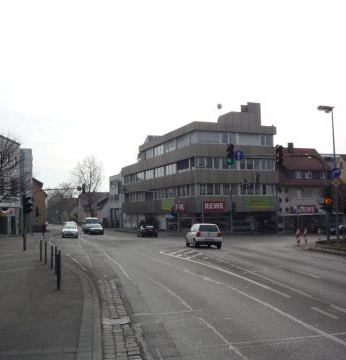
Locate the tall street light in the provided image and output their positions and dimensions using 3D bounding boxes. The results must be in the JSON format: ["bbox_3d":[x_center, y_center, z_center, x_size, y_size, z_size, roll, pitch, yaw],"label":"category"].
[{"bbox_3d":[10.792,-0.481,30.500,1.300,9.100,0.400,0,-4,-14],"label":"tall street light"}]

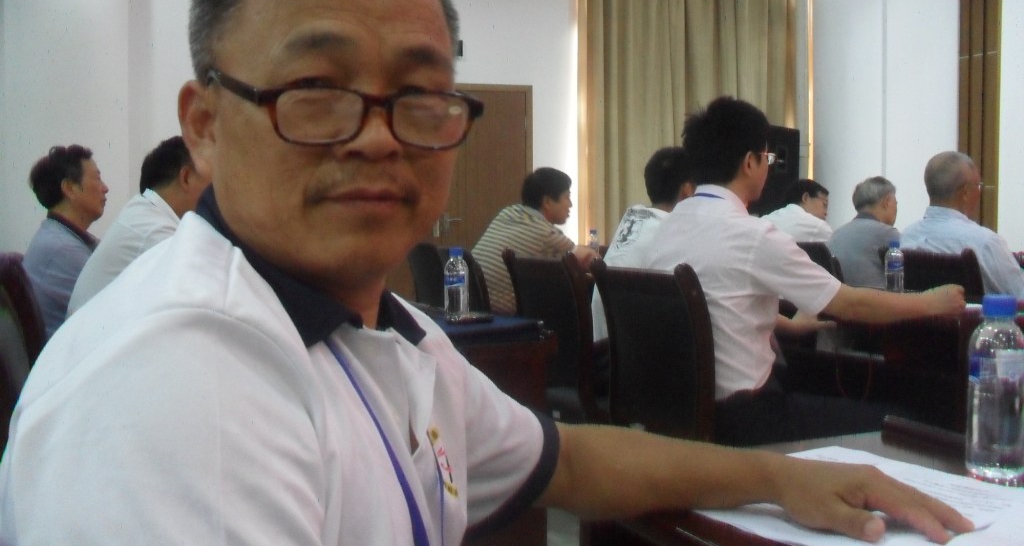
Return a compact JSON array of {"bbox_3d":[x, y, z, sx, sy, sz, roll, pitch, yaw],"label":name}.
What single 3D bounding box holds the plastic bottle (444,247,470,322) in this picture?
[{"bbox_3d":[-0.137,0.027,2.575,0.061,0.183,0.061,0,3,0],"label":"plastic bottle"}]

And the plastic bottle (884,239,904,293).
[{"bbox_3d":[1.320,-0.021,3.574,0.062,0.183,0.062,-1,3,-22],"label":"plastic bottle"}]

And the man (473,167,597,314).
[{"bbox_3d":[0.190,0.182,4.165,0.750,1.220,0.500,-1,3,-12],"label":"man"}]

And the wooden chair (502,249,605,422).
[{"bbox_3d":[0.318,0.373,3.400,0.580,0.920,0.500,-1,3,-24],"label":"wooden chair"}]

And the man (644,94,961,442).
[{"bbox_3d":[0.704,0.216,2.658,0.820,1.310,0.520,-1,3,-24],"label":"man"}]

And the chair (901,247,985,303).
[{"bbox_3d":[1.683,0.351,3.809,0.580,0.920,0.500,-1,3,-24],"label":"chair"}]

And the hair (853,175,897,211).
[{"bbox_3d":[1.571,-0.340,4.488,0.180,0.155,0.155,-1,3,-22],"label":"hair"}]

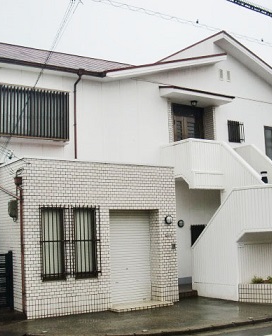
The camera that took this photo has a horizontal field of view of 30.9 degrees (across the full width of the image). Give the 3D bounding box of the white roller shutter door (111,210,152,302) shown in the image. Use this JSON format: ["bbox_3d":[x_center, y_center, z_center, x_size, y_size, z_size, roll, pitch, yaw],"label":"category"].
[{"bbox_3d":[-0.184,2.187,12.270,1.346,2.277,0.099,3,-8,-32],"label":"white roller shutter door"}]

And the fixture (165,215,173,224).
[{"bbox_3d":[0.824,1.313,12.444,0.218,0.223,0.139,3,-8,-32],"label":"fixture"}]

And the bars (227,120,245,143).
[{"bbox_3d":[3.319,-1.191,16.272,0.703,0.683,0.168,3,-8,-32],"label":"bars"}]

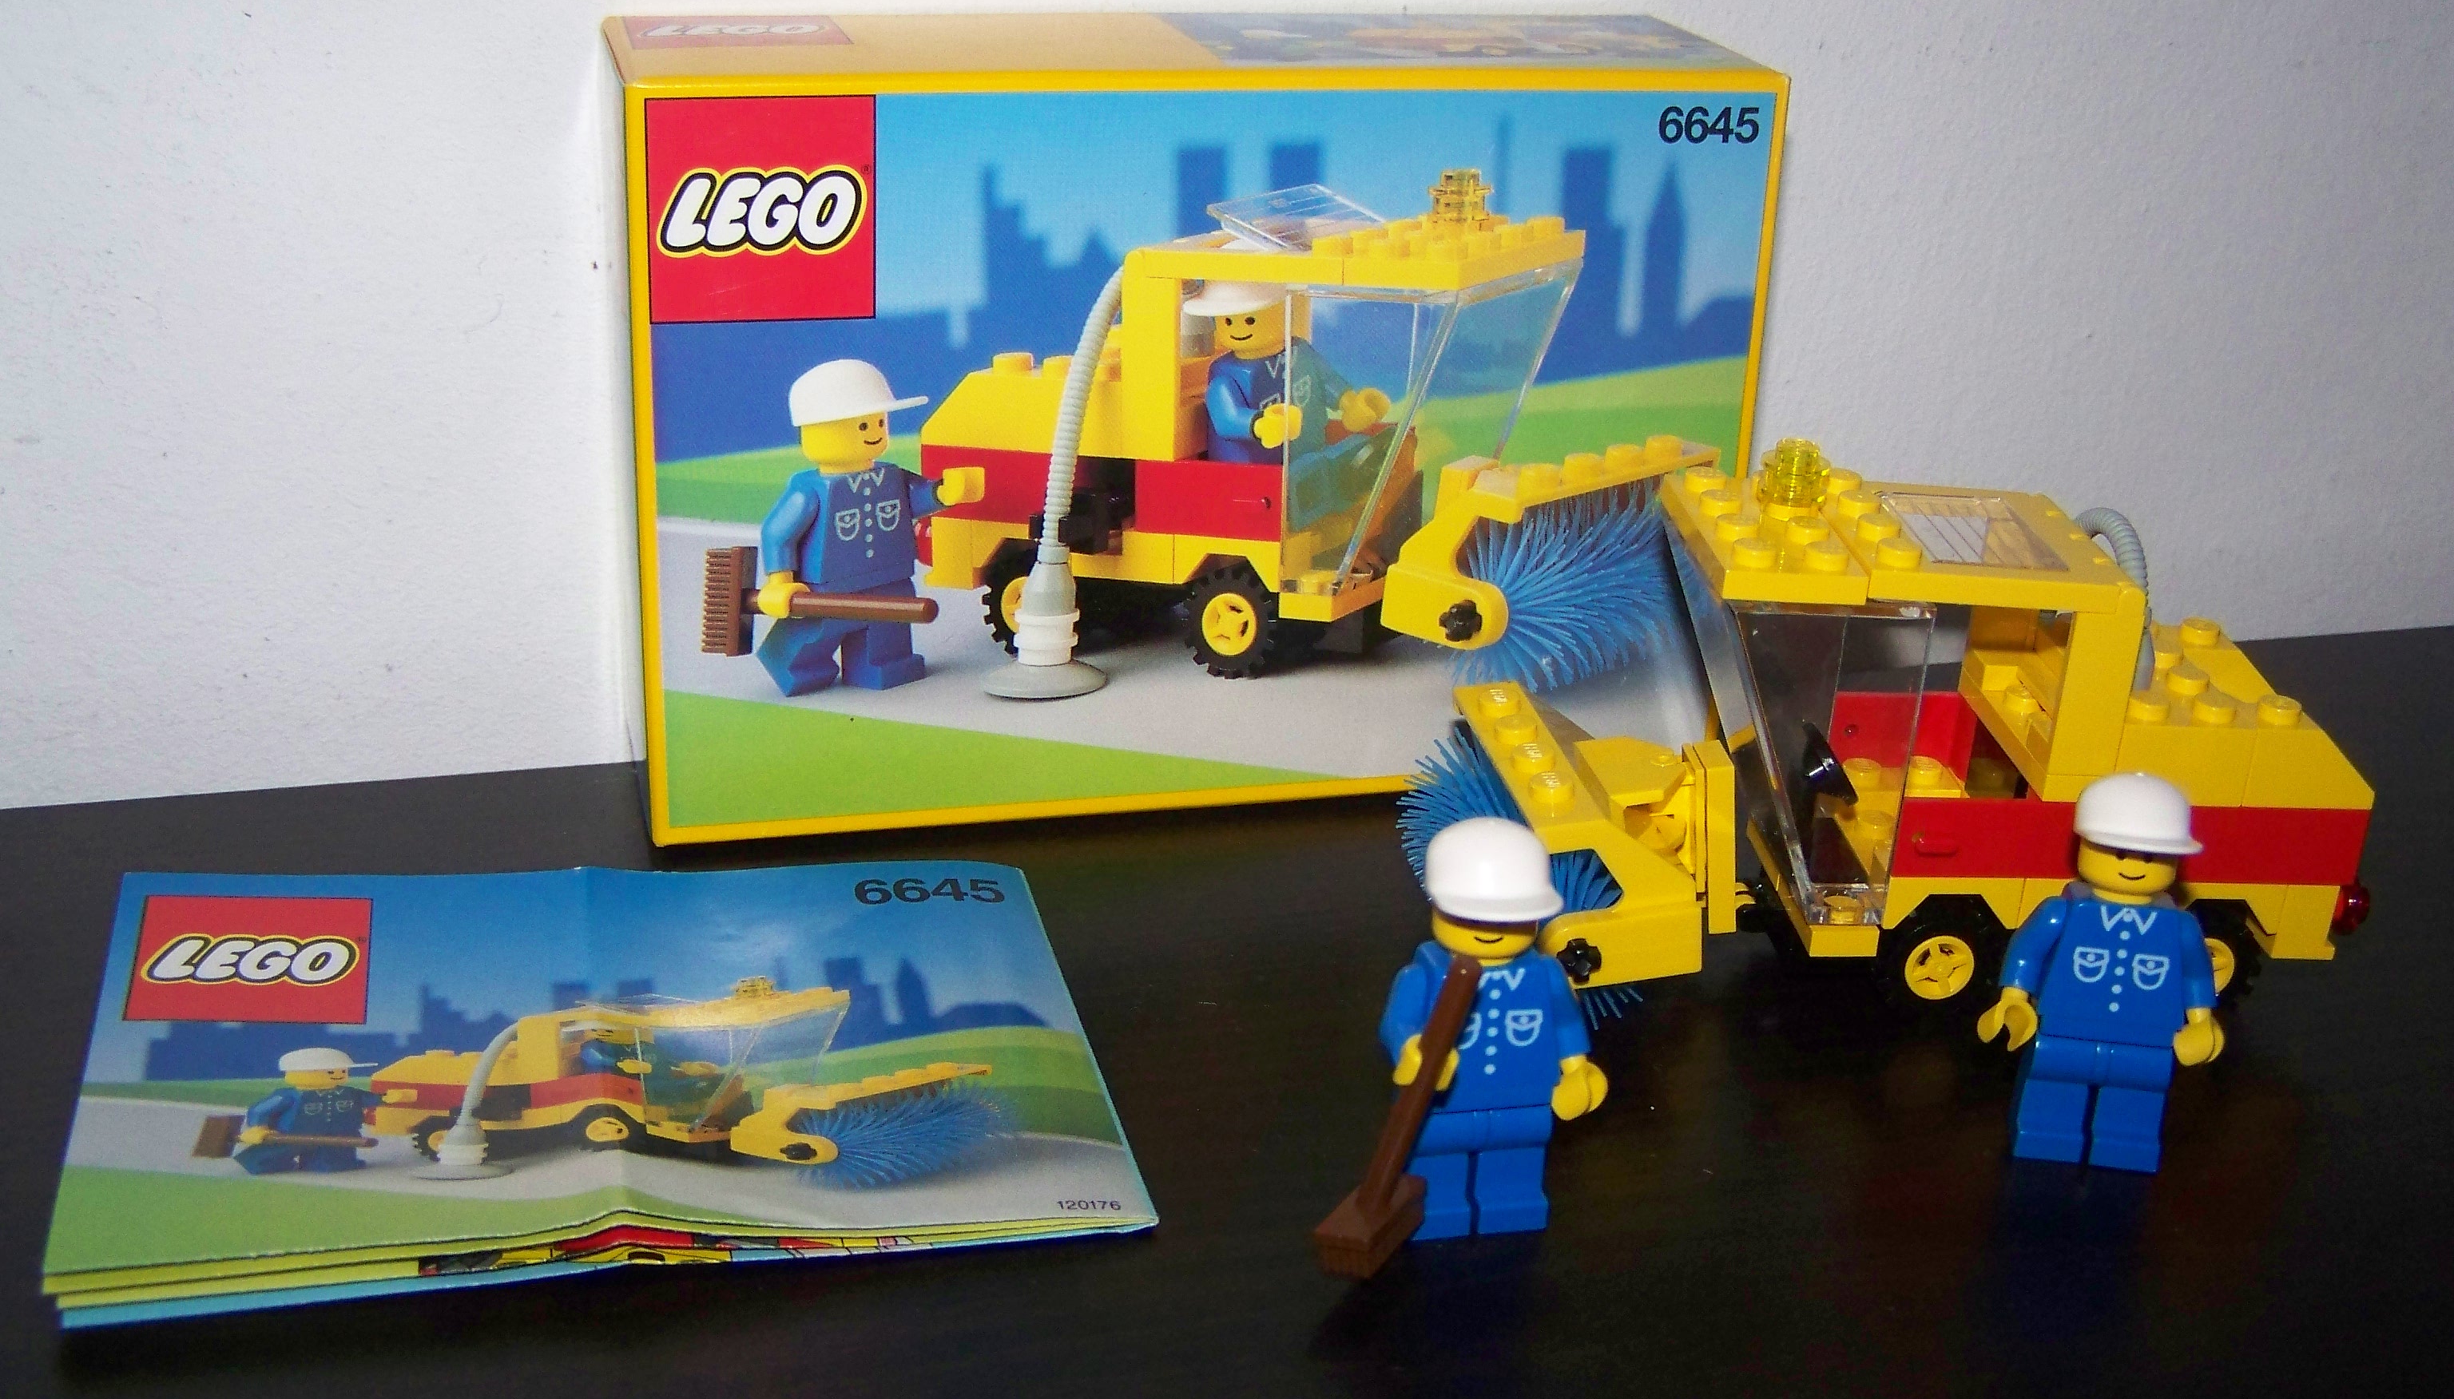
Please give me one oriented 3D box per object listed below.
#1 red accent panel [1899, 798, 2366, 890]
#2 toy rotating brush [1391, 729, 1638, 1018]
[{"bbox_3d":[0.102,0.015,0.305,0.056,0.010,0.005,2,23,-3],"label":"red accent panel"},{"bbox_3d":[0.036,0.020,0.313,0.025,0.025,0.034,-1,24,-9],"label":"toy rotating brush"}]

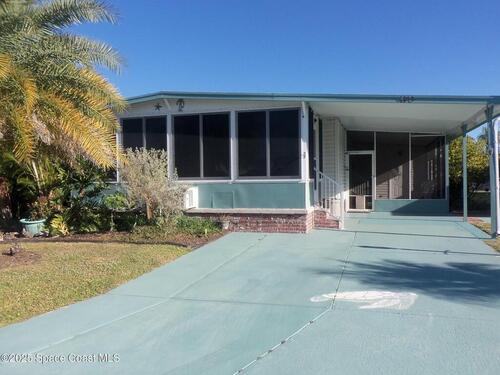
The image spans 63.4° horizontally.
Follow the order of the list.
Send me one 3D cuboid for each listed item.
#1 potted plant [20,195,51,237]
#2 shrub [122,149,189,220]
[{"bbox_3d":[-4.933,0.649,9.300,0.660,0.970,0.640,-1,3,7],"label":"potted plant"},{"bbox_3d":[-2.267,-0.036,9.600,1.550,1.760,1.400,-1,3,7],"label":"shrub"}]

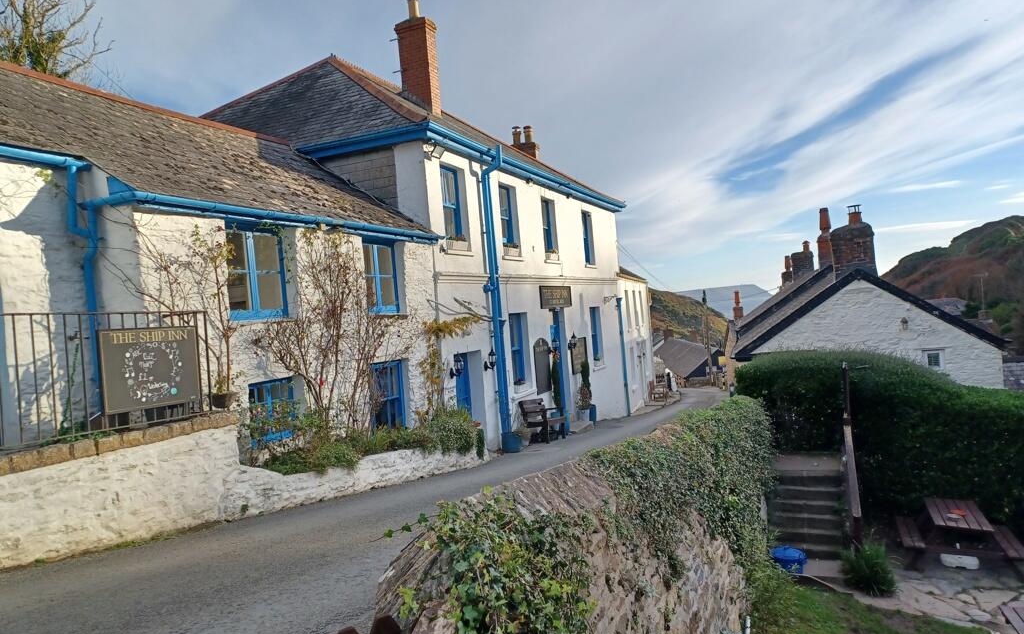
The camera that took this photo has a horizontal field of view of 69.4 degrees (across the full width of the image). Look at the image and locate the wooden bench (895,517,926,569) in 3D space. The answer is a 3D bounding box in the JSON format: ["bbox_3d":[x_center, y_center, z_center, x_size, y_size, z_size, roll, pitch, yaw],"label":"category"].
[{"bbox_3d":[5.976,3.435,11.072,0.300,0.460,1.466,-4,0,23],"label":"wooden bench"}]

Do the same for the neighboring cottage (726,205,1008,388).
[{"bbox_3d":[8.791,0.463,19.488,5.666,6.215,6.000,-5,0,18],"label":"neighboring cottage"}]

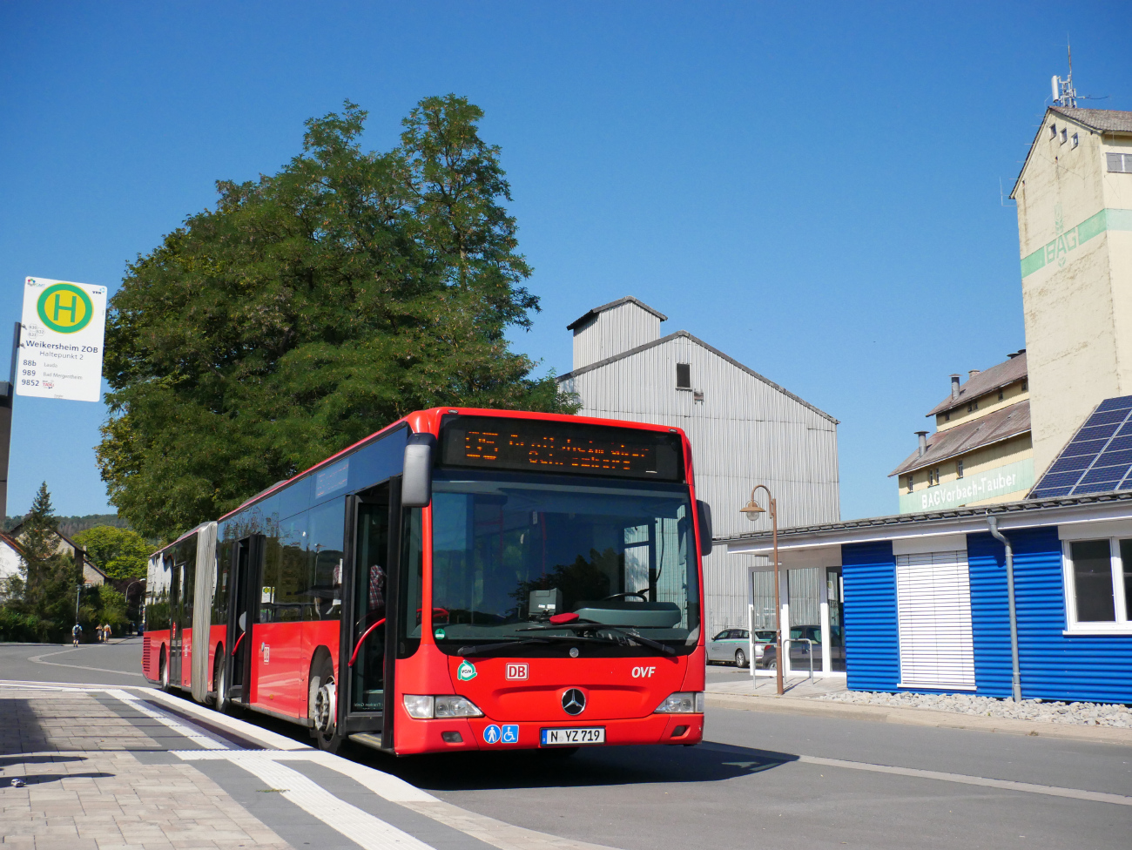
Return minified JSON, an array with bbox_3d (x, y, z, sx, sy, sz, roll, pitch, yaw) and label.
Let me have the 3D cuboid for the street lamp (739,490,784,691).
[{"bbox_3d":[3.261,2.722,18.581,0.740,3.499,0.450,5,-12,-26],"label":"street lamp"}]

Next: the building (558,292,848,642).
[{"bbox_3d":[2.312,2.623,53.467,15.000,17.000,15.500,4,-11,-20],"label":"building"}]

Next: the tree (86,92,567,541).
[{"bbox_3d":[-8.360,-2.144,41.119,17.408,21.623,15.500,0,-11,0],"label":"tree"}]

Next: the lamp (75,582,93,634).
[{"bbox_3d":[-36.183,14.096,82.812,0.450,4.382,0.450,0,-11,0],"label":"lamp"}]

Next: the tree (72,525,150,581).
[{"bbox_3d":[-49.854,16.966,120.942,9.000,12.209,9.000,0,-11,0],"label":"tree"}]

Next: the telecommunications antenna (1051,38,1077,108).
[{"bbox_3d":[29.742,-20.967,66.386,1.200,4.144,1.200,-1,-11,8],"label":"telecommunications antenna"}]

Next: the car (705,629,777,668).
[{"bbox_3d":[6.586,8.304,41.481,1.800,1.460,4.500,5,-12,-24],"label":"car"}]

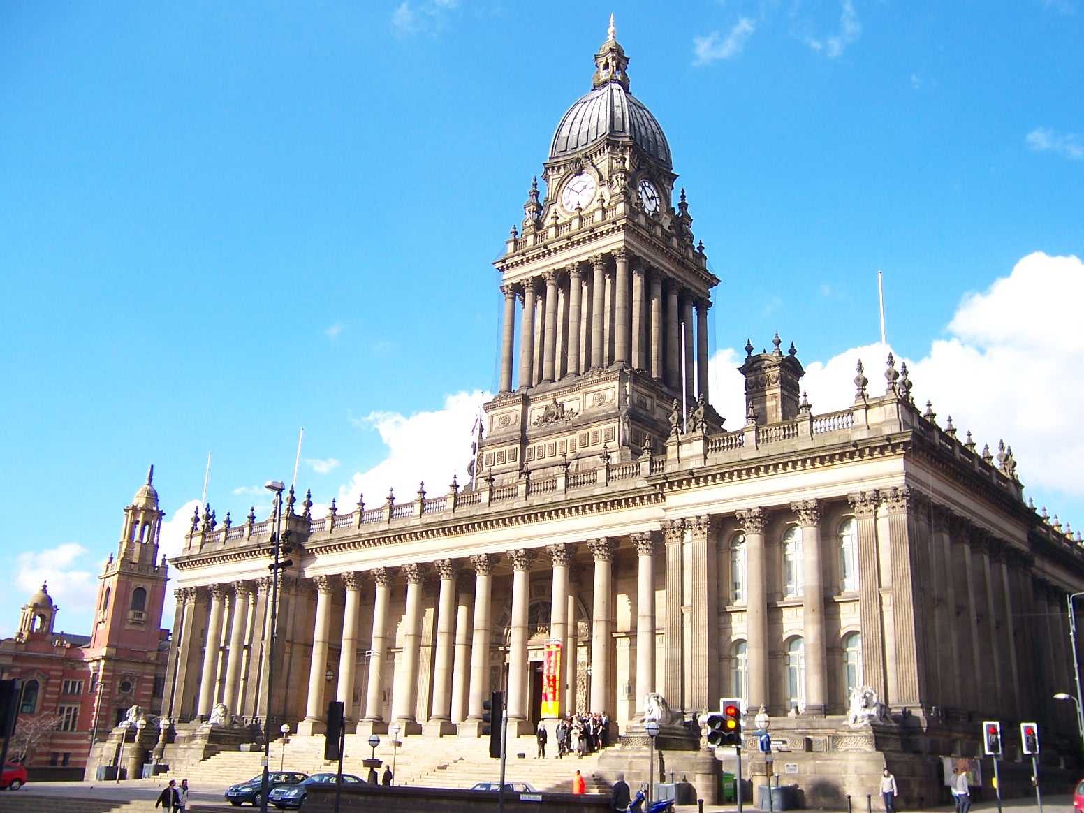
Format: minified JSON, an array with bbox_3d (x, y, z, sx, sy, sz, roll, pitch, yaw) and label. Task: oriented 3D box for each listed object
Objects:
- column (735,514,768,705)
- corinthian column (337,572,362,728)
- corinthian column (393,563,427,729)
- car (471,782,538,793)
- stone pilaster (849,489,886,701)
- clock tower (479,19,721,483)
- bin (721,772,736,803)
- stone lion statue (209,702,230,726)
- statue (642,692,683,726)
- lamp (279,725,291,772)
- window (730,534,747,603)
[{"bbox_3d":[10.952,10.348,52.459,1.316,10.400,1.316,-14,-25,38],"label":"column"},{"bbox_3d":[-13.543,17.044,72.698,1.440,10.673,1.440,-14,-25,37],"label":"corinthian column"},{"bbox_3d":[-8.729,15.835,69.230,1.280,10.500,1.280,-14,-25,38],"label":"corinthian column"},{"bbox_3d":[-1.716,16.472,43.263,4.500,1.420,1.740,18,-25,-37],"label":"car"},{"bbox_3d":[15.199,9.045,47.680,1.315,10.298,0.626,-14,-25,37],"label":"stone pilaster"},{"bbox_3d":[5.572,-12.719,88.173,14.200,50.500,14.200,-14,-24,38],"label":"clock tower"},{"bbox_3d":[7.933,16.319,44.300,0.800,1.170,0.620,-7,-21,25],"label":"bin"},{"bbox_3d":[-21.941,21.497,72.045,1.283,1.534,3.036,-14,-25,37],"label":"stone lion statue"},{"bbox_3d":[5.847,14.774,50.404,1.200,1.500,2.700,-14,-25,38],"label":"statue"},{"bbox_3d":[-14.933,20.285,59.865,0.640,3.630,0.640,-14,-25,38],"label":"lamp"},{"bbox_3d":[10.646,8.483,54.628,1.550,3.700,0.350,-14,-25,38],"label":"window"}]

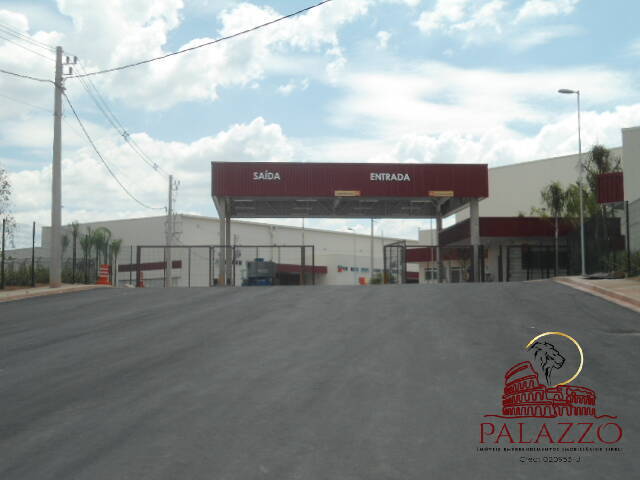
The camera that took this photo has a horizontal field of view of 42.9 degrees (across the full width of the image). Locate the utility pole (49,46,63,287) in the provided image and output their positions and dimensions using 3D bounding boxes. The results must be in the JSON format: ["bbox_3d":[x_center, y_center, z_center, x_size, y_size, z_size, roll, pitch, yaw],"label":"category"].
[{"bbox_3d":[-10.132,-2.861,31.401,0.430,9.350,0.430,0,-4,-4],"label":"utility pole"}]

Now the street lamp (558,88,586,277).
[{"bbox_3d":[10.177,-2.327,32.831,0.900,7.600,0.300,0,-4,-2],"label":"street lamp"}]

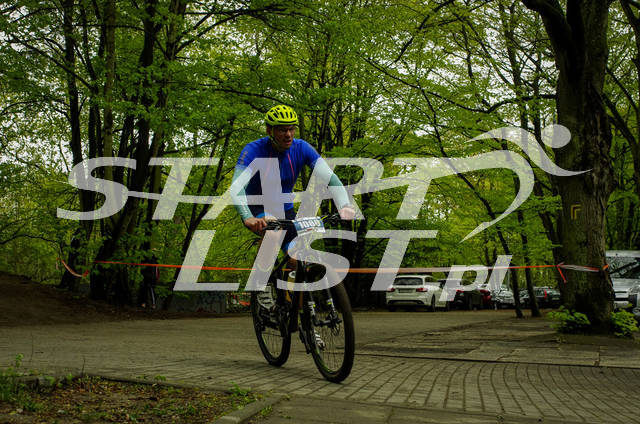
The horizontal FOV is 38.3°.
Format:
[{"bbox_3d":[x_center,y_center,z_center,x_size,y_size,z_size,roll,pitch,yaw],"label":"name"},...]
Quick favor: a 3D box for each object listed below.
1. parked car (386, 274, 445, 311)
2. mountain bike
[{"bbox_3d":[4.379,3.544,39.865,1.800,1.460,4.580,-2,-5,20],"label":"parked car"},{"bbox_3d":[-0.166,0.550,6.116,0.740,1.050,1.860,-6,-2,-21],"label":"mountain bike"}]

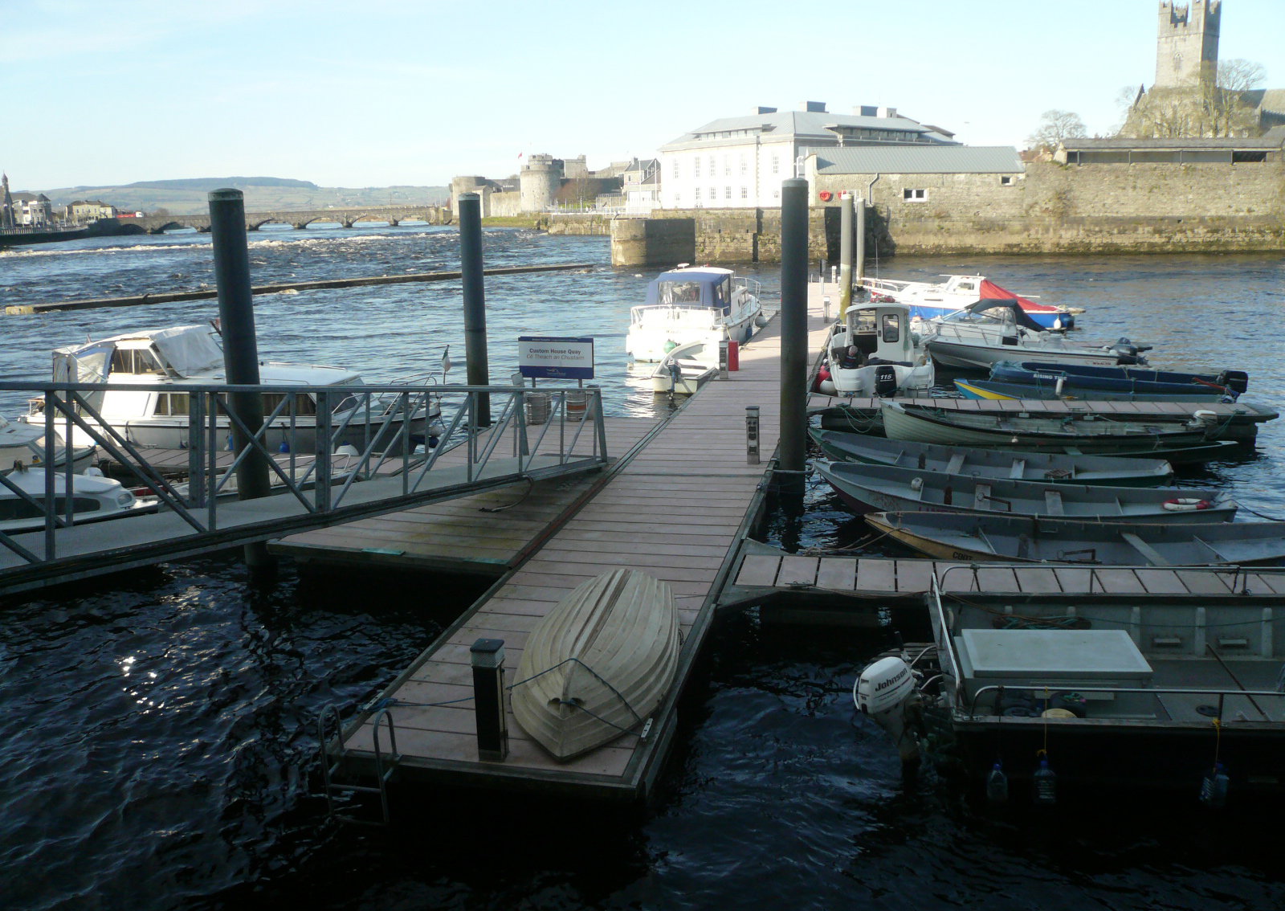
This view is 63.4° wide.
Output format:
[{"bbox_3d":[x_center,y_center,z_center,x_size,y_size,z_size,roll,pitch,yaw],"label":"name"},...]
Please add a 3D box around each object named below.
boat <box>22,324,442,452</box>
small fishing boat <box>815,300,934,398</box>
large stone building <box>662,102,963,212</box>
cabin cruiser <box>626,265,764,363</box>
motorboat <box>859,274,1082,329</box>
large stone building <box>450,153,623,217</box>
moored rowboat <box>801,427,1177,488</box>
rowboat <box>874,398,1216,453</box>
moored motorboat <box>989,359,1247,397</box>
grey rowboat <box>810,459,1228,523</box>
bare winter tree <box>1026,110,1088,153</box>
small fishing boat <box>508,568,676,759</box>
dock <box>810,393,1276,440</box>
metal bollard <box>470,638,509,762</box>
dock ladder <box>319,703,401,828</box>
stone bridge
[{"bbox_3d":[-7.505,-1.078,19.782,7.900,2.850,2.700,1,13,12],"label":"boat"},{"bbox_3d":[6.421,-2.903,27.833,2.450,2.600,6.100,2,14,13],"label":"small fishing boat"},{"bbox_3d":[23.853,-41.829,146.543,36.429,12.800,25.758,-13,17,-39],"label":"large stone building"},{"bbox_3d":[2.073,-4.773,34.248,2.800,3.000,7.400,3,14,18],"label":"cabin cruiser"},{"bbox_3d":[12.540,-5.892,40.424,7.700,2.400,2.500,3,14,19],"label":"motorboat"},{"bbox_3d":[-34.507,-89.315,340.337,48.000,17.500,80.000,-8,15,-25],"label":"large stone building"},{"bbox_3d":[5.316,0.199,16.307,5.400,0.850,1.500,2,14,15],"label":"moored rowboat"},{"bbox_3d":[7.986,-0.602,20.940,6.150,0.950,1.600,2,14,16],"label":"rowboat"},{"bbox_3d":[10.380,-1.519,22.925,5.200,1.100,1.550,2,14,16],"label":"moored motorboat"},{"bbox_3d":[5.192,0.627,14.486,5.500,0.850,1.680,2,14,14],"label":"grey rowboat"},{"bbox_3d":[65.930,-48.412,166.474,10.000,13.000,10.000,1,13,13],"label":"bare winter tree"},{"bbox_3d":[-0.408,1.864,10.019,1.380,0.540,3.250,1,14,9],"label":"small fishing boat"},{"bbox_3d":[7.352,-0.642,20.002,8.350,0.650,1.250,2,14,14],"label":"dock"},{"bbox_3d":[-1.260,2.002,8.515,0.230,1.000,0.230,2,14,13],"label":"metal bollard"},{"bbox_3d":[-2.052,2.306,7.574,0.460,1.050,0.320,1,13,13],"label":"dock ladder"},{"bbox_3d":[-129.585,-87.754,385.000,117.000,7.200,10.000,-1,14,2],"label":"stone bridge"}]

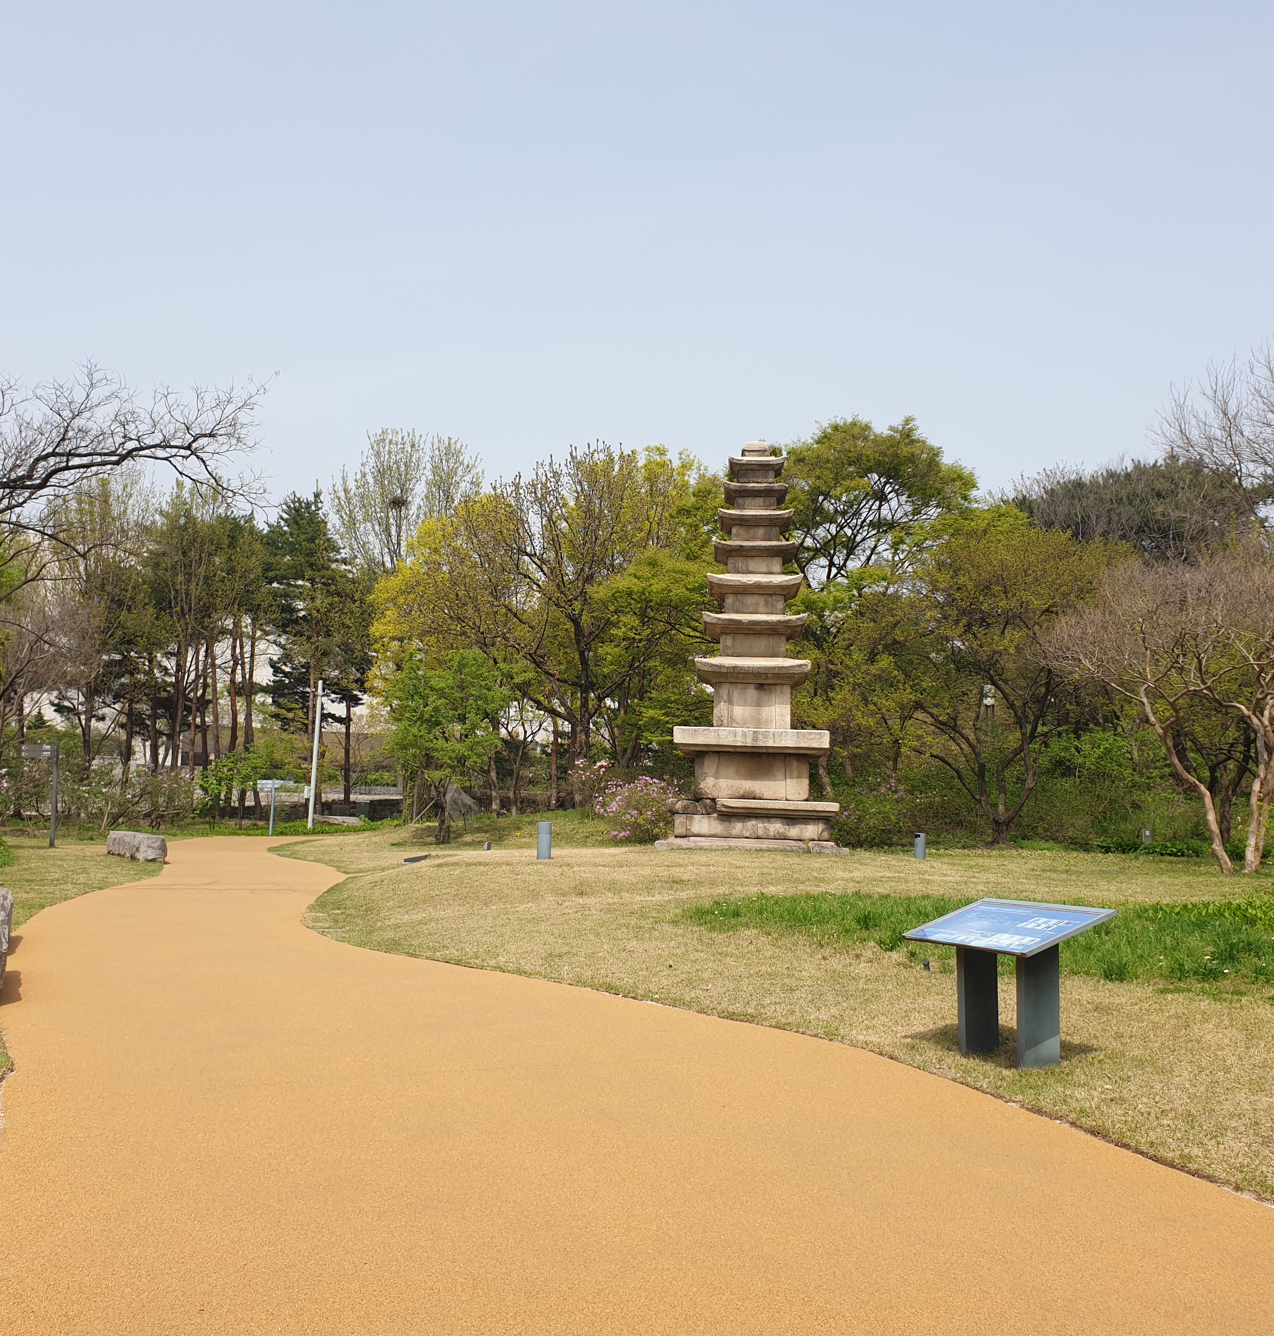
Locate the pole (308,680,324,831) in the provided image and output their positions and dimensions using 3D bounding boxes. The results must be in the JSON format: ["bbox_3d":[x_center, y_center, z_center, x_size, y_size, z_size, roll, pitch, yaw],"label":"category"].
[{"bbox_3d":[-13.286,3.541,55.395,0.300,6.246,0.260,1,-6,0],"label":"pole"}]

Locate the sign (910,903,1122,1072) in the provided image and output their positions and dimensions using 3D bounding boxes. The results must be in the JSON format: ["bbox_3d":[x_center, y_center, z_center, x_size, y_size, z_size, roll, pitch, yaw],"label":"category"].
[{"bbox_3d":[2.133,1.817,7.753,0.679,0.892,1.056,4,-6,-27],"label":"sign"}]

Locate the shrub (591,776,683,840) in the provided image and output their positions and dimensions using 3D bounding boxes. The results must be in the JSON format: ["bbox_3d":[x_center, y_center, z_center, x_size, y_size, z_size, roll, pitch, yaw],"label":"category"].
[{"bbox_3d":[0.114,2.895,27.650,2.040,1.381,1.800,1,-6,0],"label":"shrub"}]

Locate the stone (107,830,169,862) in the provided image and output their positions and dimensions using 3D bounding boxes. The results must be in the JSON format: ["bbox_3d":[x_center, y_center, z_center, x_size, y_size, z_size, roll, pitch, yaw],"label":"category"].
[{"bbox_3d":[-9.600,3.431,25.703,1.500,0.510,0.580,-4,-8,44],"label":"stone"}]

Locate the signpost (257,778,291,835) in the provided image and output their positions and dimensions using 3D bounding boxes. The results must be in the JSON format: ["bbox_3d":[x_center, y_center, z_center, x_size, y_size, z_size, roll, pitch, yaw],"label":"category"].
[{"bbox_3d":[-13.219,5.091,48.714,1.243,2.067,0.300,1,-6,0],"label":"signpost"}]

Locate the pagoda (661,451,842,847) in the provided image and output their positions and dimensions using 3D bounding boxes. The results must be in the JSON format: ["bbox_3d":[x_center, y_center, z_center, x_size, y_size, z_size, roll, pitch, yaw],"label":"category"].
[{"bbox_3d":[2.125,-0.488,24.666,3.300,7.540,3.300,1,-6,4],"label":"pagoda"}]

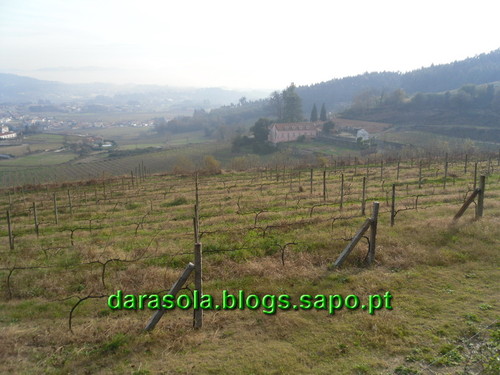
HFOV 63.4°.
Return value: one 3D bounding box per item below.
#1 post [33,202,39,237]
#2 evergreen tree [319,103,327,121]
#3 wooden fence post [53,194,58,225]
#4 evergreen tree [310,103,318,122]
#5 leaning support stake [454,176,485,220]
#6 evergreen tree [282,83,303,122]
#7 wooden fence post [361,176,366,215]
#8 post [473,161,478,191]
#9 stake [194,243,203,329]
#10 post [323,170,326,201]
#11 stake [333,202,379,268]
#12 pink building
[{"bbox_3d":[-9.388,1.409,17.700,0.100,1.600,0.100,-1,12,-3],"label":"post"},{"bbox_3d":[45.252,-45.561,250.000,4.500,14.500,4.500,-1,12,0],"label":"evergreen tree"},{"bbox_3d":[-9.417,1.028,19.600,0.100,1.600,0.100,-1,12,-3],"label":"wooden fence post"},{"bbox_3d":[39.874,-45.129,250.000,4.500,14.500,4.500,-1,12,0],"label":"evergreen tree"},{"bbox_3d":[7.679,0.362,14.200,1.050,1.550,0.180,-2,13,-5],"label":"leaning support stake"},{"bbox_3d":[26.273,-51.001,250.000,12.000,27.000,12.000,-1,12,0],"label":"evergreen tree"},{"bbox_3d":[4.511,0.368,15.896,0.090,1.550,0.090,-1,12,0],"label":"wooden fence post"},{"bbox_3d":[10.831,-0.395,19.329,0.090,1.550,0.090,-1,12,0],"label":"post"},{"bbox_3d":[-0.713,1.341,5.462,0.105,1.226,0.105,0,13,0],"label":"stake"},{"bbox_3d":[3.920,-0.072,21.116,0.090,1.550,0.090,-1,12,0],"label":"post"},{"bbox_3d":[2.571,1.146,9.800,1.020,1.580,0.180,-2,13,-5],"label":"stake"},{"bbox_3d":[25.091,-30.704,227.000,26.500,10.000,11.000,-6,14,-24],"label":"pink building"}]

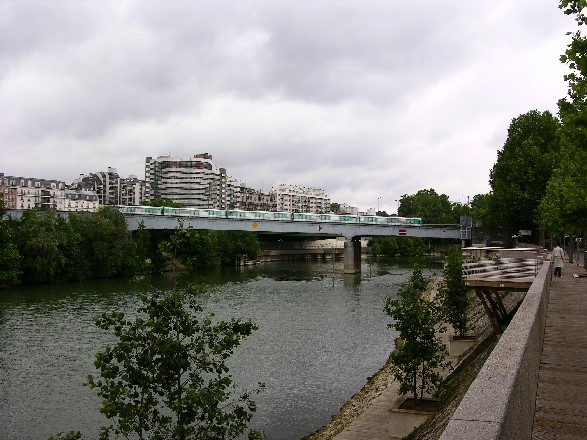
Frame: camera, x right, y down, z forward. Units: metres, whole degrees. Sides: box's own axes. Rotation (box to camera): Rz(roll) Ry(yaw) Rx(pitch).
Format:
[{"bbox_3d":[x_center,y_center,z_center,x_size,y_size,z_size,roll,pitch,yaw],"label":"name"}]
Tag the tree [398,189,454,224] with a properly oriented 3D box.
[{"bbox_3d":[48.230,-0.566,215.183,19.500,21.800,18.000,0,-2,0],"label":"tree"}]

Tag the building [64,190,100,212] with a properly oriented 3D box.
[{"bbox_3d":[-92.638,-2.709,259.300,16.000,21.500,12.500,2,-3,-35],"label":"building"}]

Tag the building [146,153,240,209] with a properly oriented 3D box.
[{"bbox_3d":[-55.827,-13.931,324.783,47.000,45.000,20.000,0,-2,-8],"label":"building"}]

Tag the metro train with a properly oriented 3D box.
[{"bbox_3d":[-7.859,-0.216,143.500,77.000,3.500,2.500,2,-2,0],"label":"metro train"}]

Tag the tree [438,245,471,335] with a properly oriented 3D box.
[{"bbox_3d":[5.139,2.306,18.825,1.080,2.950,1.050,0,-2,0],"label":"tree"}]

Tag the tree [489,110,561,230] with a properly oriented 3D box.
[{"bbox_3d":[29.924,-4.739,75.240,10.500,18.700,10.500,0,-2,0],"label":"tree"}]

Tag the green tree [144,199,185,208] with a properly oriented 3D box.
[{"bbox_3d":[-43.500,1.251,200.102,14.500,17.000,13.500,0,-2,0],"label":"green tree"}]

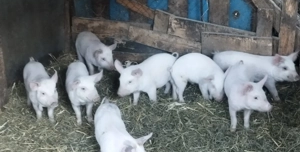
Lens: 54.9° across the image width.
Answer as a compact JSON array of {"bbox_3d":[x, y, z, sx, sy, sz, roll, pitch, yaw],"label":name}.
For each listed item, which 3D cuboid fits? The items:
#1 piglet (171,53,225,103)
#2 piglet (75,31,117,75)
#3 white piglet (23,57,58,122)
[{"bbox_3d":[0.358,0.029,2.158,0.452,0.330,0.176,-1,21,-4],"label":"piglet"},{"bbox_3d":[-0.553,-0.219,2.793,0.198,0.339,0.540,-16,26,-35],"label":"piglet"},{"bbox_3d":[-0.726,0.104,1.922,0.199,0.360,0.562,-10,23,-25],"label":"white piglet"}]

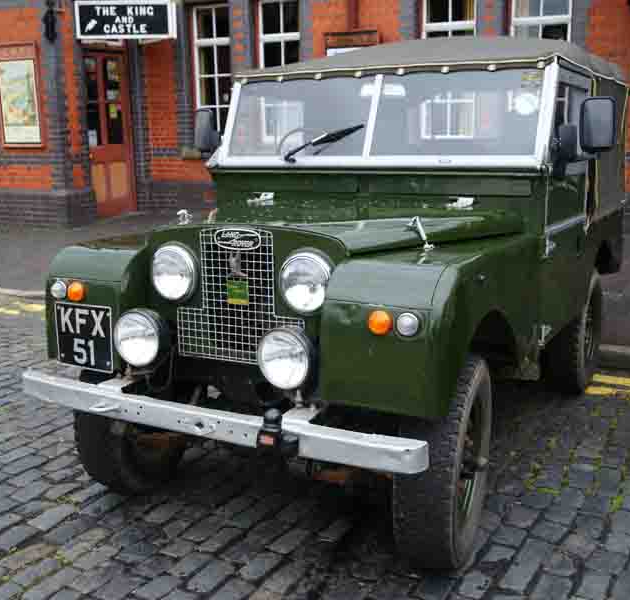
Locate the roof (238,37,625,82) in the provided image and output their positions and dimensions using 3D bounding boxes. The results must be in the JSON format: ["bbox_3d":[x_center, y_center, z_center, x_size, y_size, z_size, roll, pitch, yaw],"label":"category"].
[{"bbox_3d":[0.812,-1.318,4.261,1.570,0.235,2.180,5,13,29],"label":"roof"}]

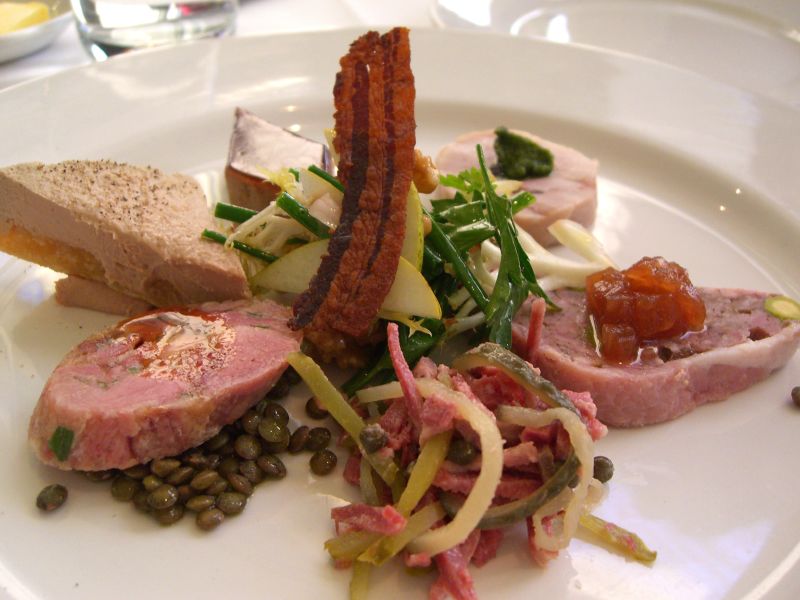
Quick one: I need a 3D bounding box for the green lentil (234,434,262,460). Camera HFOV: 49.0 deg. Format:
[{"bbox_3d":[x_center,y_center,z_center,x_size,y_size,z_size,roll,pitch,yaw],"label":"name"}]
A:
[{"bbox_3d":[-0.030,0.029,0.174,0.006,0.003,0.006,5,48,-4],"label":"green lentil"}]

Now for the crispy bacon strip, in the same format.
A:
[{"bbox_3d":[-0.008,-0.026,0.202,0.022,0.073,0.010,12,15,-1],"label":"crispy bacon strip"}]

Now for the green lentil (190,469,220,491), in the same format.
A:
[{"bbox_3d":[-0.037,0.034,0.168,0.006,0.003,0.006,-28,-6,20],"label":"green lentil"}]

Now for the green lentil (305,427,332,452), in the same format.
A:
[{"bbox_3d":[-0.017,0.029,0.184,0.006,0.004,0.006,16,51,-10],"label":"green lentil"}]

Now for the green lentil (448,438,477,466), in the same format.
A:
[{"bbox_3d":[0.012,0.029,0.170,0.006,0.003,0.006,1,37,-1],"label":"green lentil"}]

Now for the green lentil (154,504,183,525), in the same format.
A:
[{"bbox_3d":[-0.043,0.040,0.164,0.006,0.003,0.006,1,37,-1],"label":"green lentil"}]

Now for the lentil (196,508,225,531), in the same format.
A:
[{"bbox_3d":[-0.038,0.044,0.175,0.006,0.004,0.006,-16,28,0],"label":"lentil"}]

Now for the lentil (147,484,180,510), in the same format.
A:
[{"bbox_3d":[-0.047,0.039,0.175,0.006,0.004,0.006,1,35,0],"label":"lentil"}]

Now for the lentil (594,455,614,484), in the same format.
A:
[{"bbox_3d":[0.040,0.034,0.177,0.006,0.006,0.004,27,-5,-17],"label":"lentil"}]

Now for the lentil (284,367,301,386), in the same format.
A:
[{"bbox_3d":[-0.025,0.017,0.198,0.006,0.004,0.006,-8,46,6],"label":"lentil"}]

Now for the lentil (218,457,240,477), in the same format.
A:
[{"bbox_3d":[-0.033,0.033,0.172,0.006,0.003,0.006,1,37,-1],"label":"lentil"}]

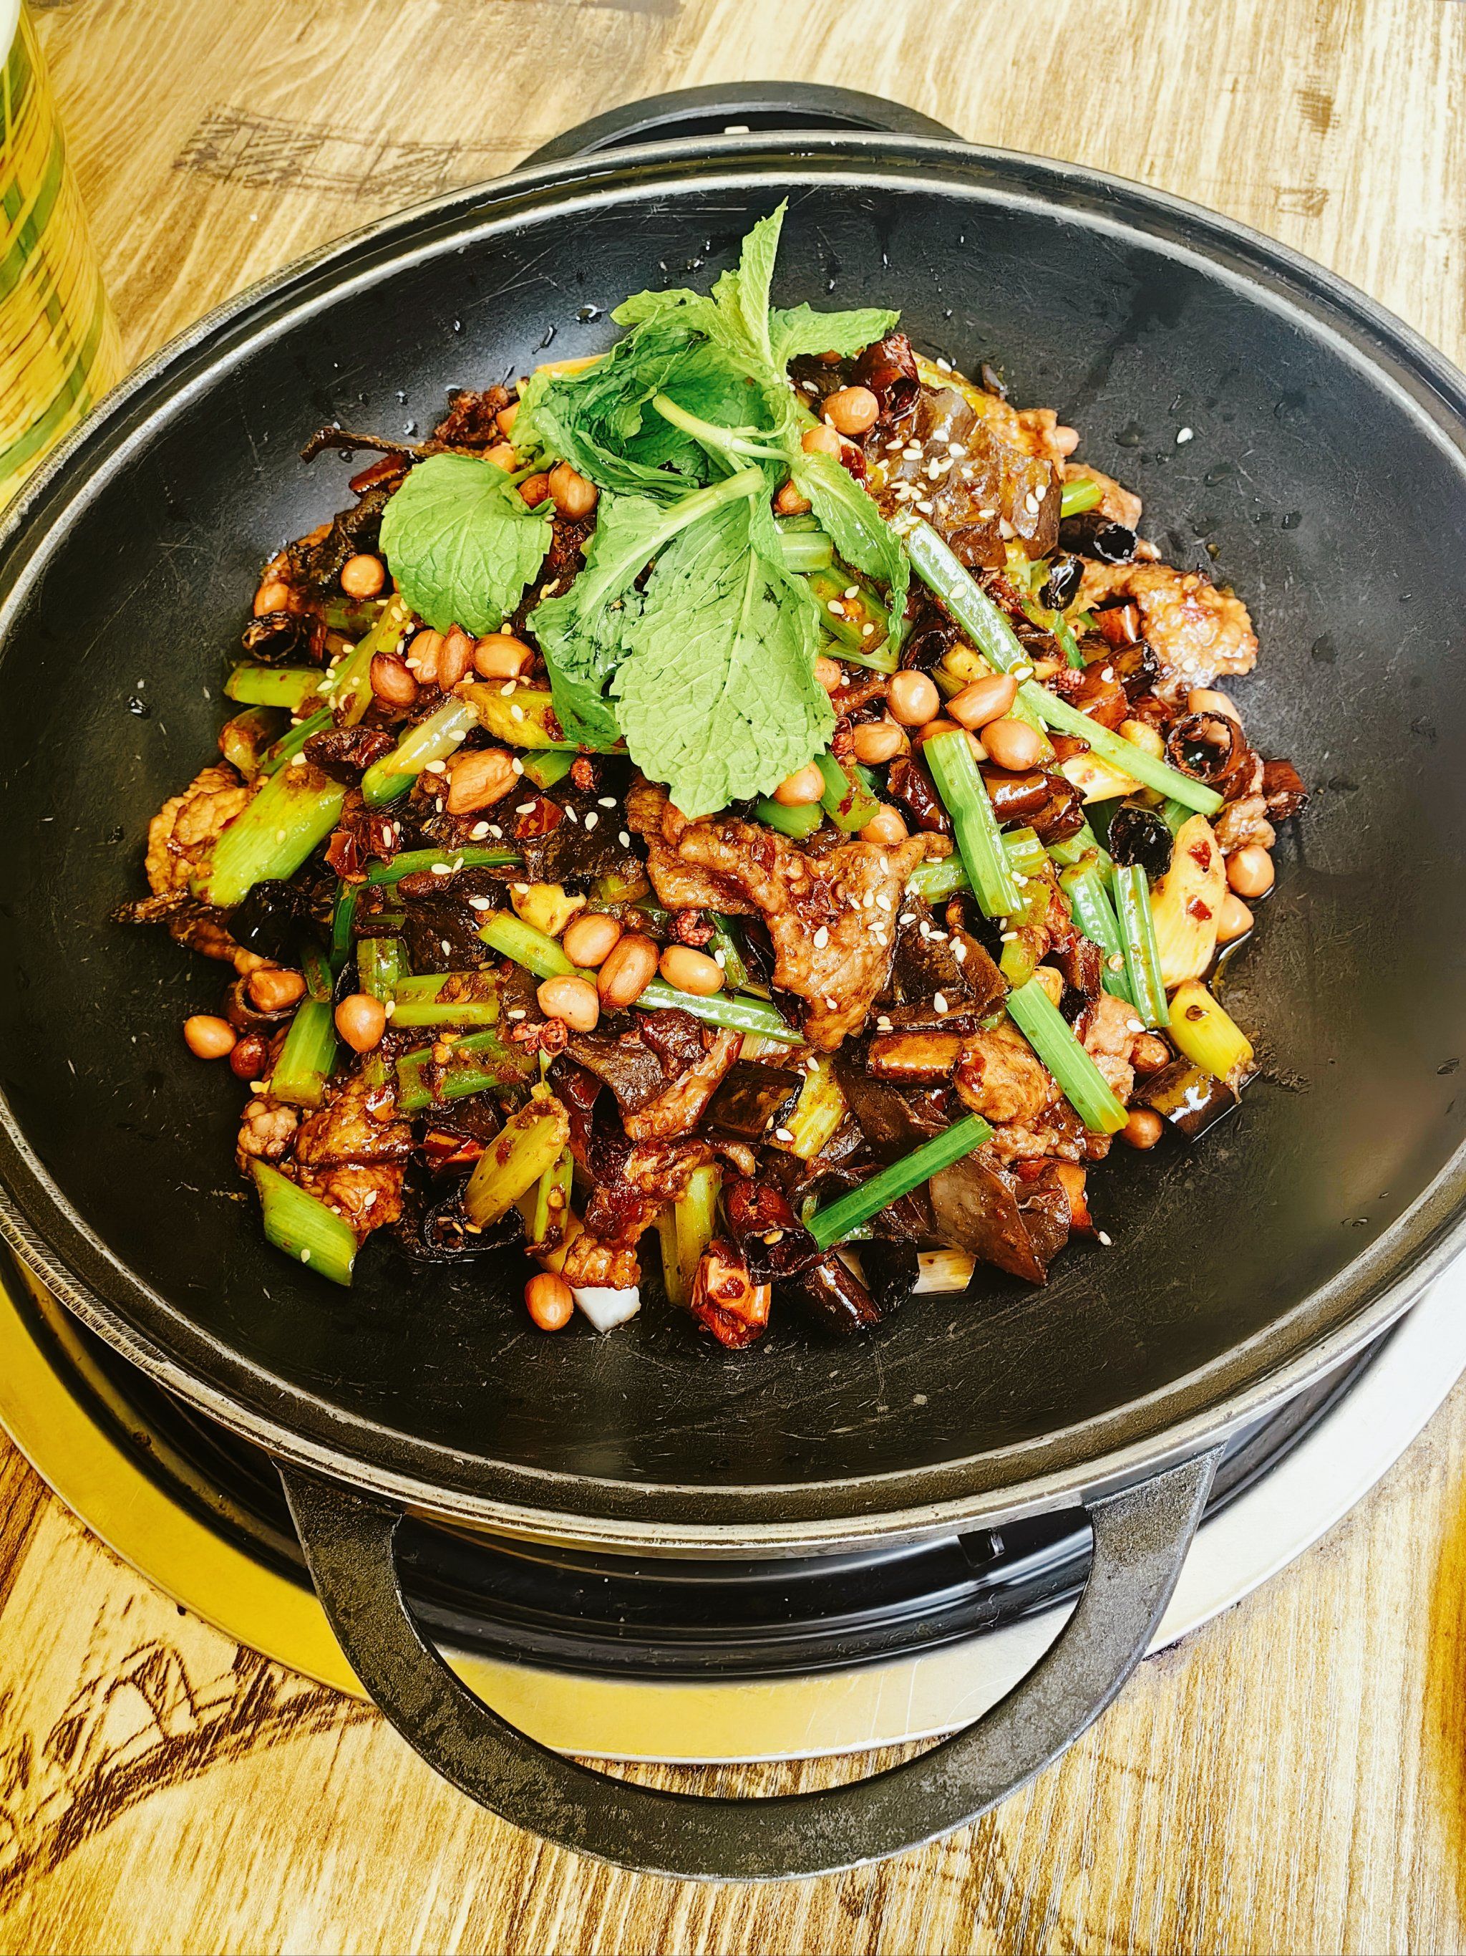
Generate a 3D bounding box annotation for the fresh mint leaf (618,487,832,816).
[{"bbox_3d":[-0.002,-0.060,0.286,0.041,0.015,0.061,11,87,6],"label":"fresh mint leaf"}]

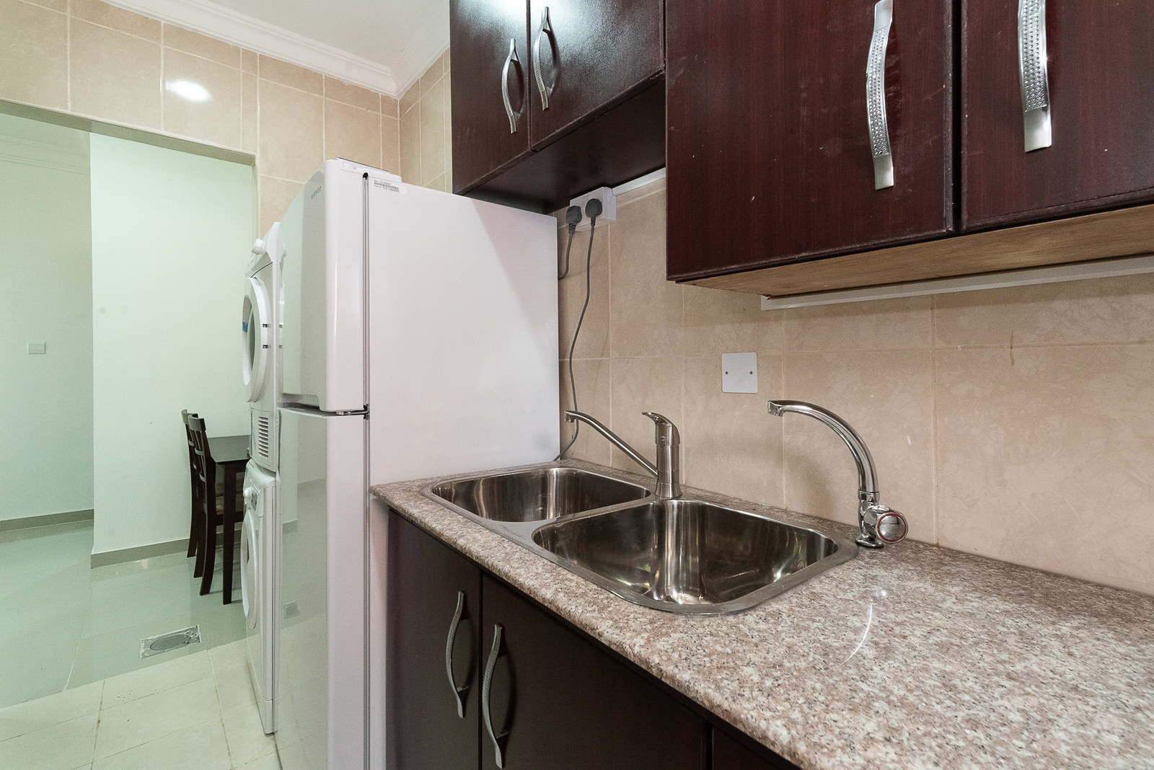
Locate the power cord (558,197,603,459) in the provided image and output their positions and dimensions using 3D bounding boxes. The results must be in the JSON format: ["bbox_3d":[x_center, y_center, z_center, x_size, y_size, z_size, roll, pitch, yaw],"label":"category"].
[{"bbox_3d":[-0.007,-0.133,1.397,0.080,0.740,0.220,-2,3,-41],"label":"power cord"}]

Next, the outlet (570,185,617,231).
[{"bbox_3d":[0.044,-0.491,1.358,0.046,0.086,0.147,-2,3,-41],"label":"outlet"}]

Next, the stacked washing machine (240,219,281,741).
[{"bbox_3d":[-0.991,0.290,1.932,0.600,1.670,0.600,-2,3,-41],"label":"stacked washing machine"}]

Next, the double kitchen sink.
[{"bbox_3d":[0.037,0.342,0.974,0.496,0.180,0.862,-2,3,-41],"label":"double kitchen sink"}]

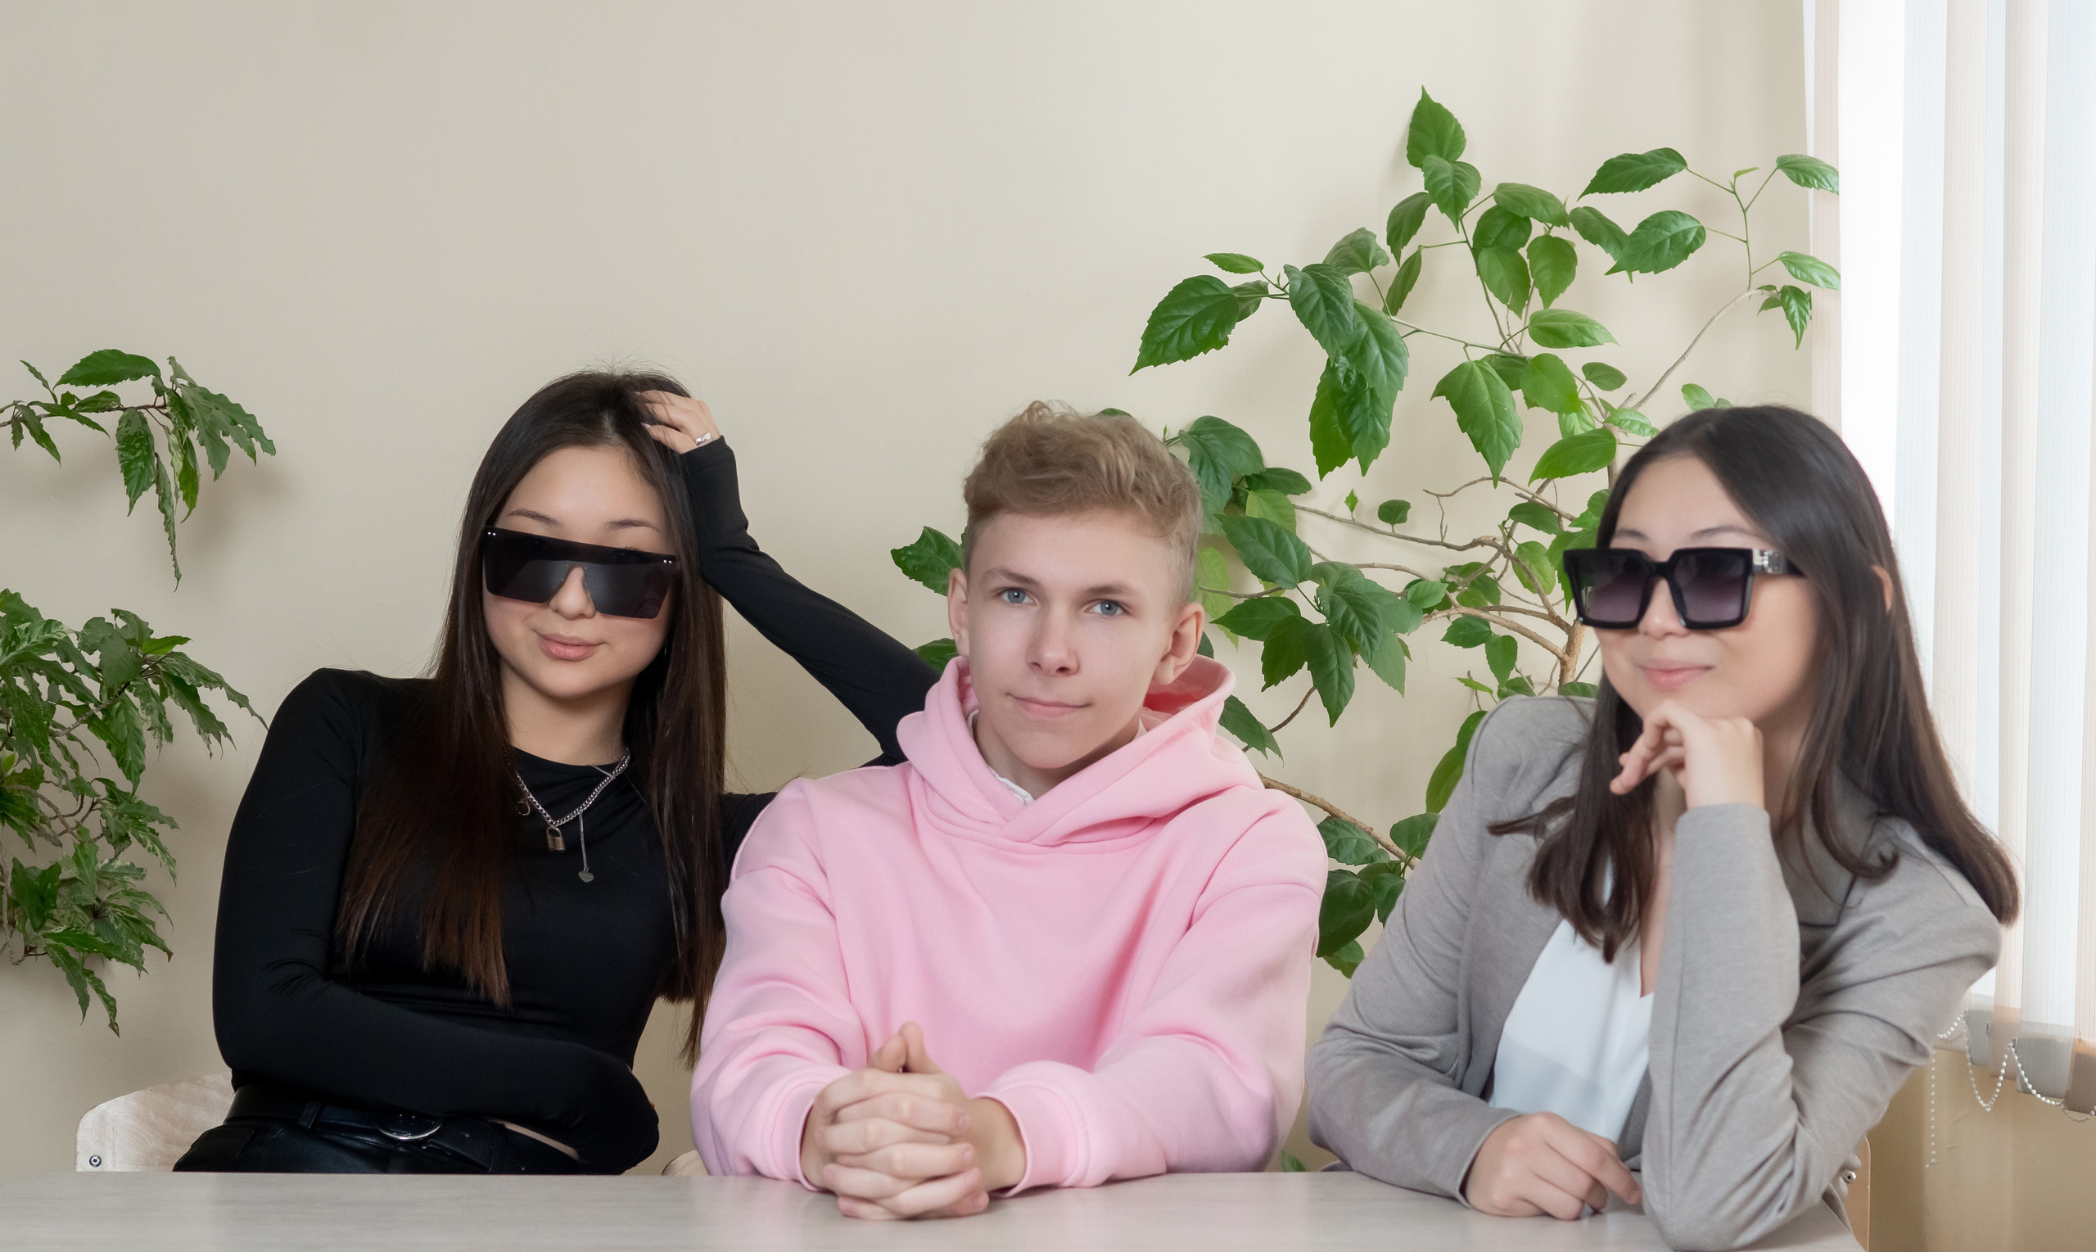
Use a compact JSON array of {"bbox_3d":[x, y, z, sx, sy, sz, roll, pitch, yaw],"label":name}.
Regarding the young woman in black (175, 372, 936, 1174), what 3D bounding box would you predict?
[{"bbox_3d":[-0.355,0.475,3.100,0.580,1.310,0.680,0,4,-7],"label":"young woman in black"}]

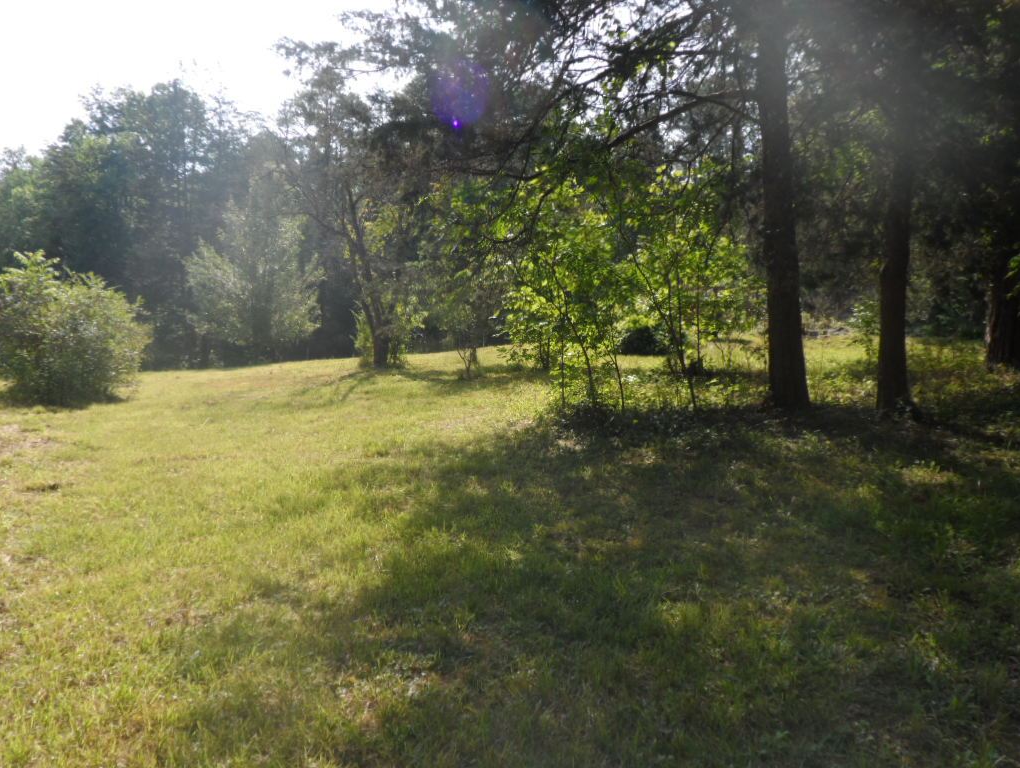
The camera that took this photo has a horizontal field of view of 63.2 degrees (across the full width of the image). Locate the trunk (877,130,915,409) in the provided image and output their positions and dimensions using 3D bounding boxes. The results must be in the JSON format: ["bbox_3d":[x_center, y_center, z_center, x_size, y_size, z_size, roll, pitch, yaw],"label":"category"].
[{"bbox_3d":[5.564,-1.563,11.850,0.470,3.991,0.470,2,5,25],"label":"trunk"}]

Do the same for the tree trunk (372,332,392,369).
[{"bbox_3d":[-3.485,-0.908,22.463,0.460,0.976,0.460,0,4,-9],"label":"tree trunk"}]

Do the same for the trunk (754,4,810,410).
[{"bbox_3d":[3.915,-2.500,11.983,0.580,5.809,0.580,-2,5,19],"label":"trunk"}]

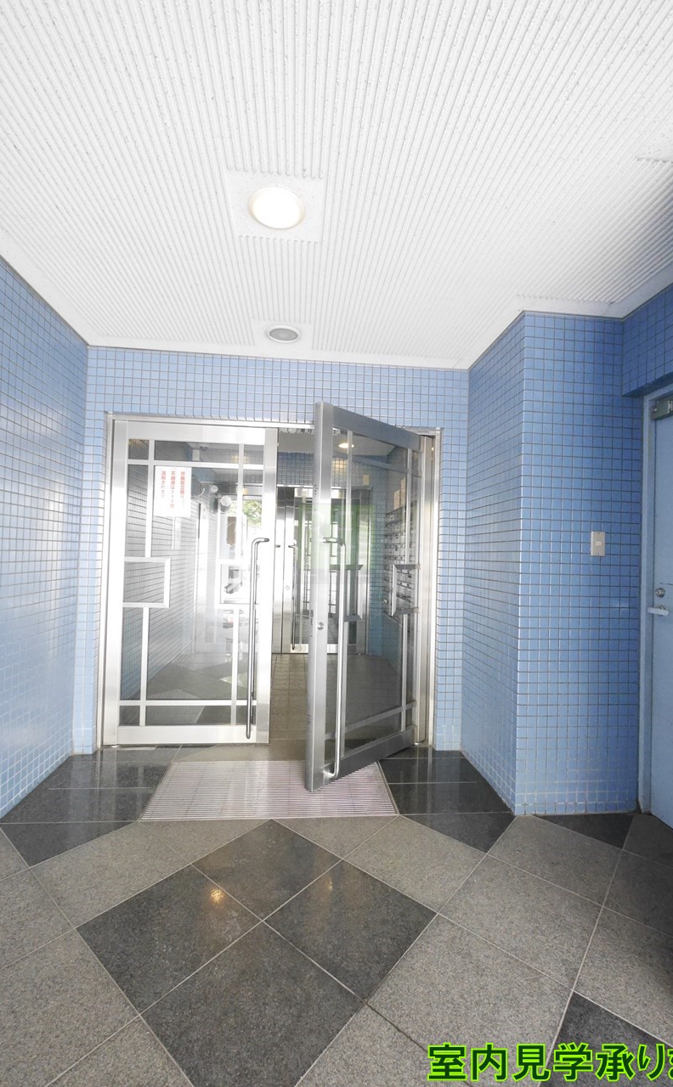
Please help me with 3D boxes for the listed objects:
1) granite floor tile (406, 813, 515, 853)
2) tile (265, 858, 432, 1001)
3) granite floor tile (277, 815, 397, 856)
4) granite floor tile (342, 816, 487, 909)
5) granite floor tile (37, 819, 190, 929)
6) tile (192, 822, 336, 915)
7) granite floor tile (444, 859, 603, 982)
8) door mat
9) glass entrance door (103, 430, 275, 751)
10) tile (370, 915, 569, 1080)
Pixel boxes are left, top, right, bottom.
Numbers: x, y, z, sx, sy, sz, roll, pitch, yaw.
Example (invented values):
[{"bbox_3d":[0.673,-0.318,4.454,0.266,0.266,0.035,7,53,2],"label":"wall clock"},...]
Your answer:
[{"bbox_3d":[0.577,1.244,1.882,0.560,0.020,0.280,2,-2,-5],"label":"granite floor tile"},{"bbox_3d":[0.050,1.212,1.412,0.400,0.020,0.400,0,-3,40],"label":"tile"},{"bbox_3d":[0.012,1.226,1.827,0.560,0.020,0.280,2,-2,-5],"label":"granite floor tile"},{"bbox_3d":[0.307,1.230,1.715,0.400,0.020,0.400,0,-3,40],"label":"granite floor tile"},{"bbox_3d":[-0.822,1.194,1.616,0.400,0.020,0.400,0,-3,40],"label":"granite floor tile"},{"bbox_3d":[-0.257,1.212,1.664,0.400,0.020,0.400,0,-3,40],"label":"tile"},{"bbox_3d":[0.616,1.230,1.463,0.400,0.020,0.400,0,-3,40],"label":"granite floor tile"},{"bbox_3d":[-0.306,1.228,2.218,1.130,0.020,0.550,2,-2,-5],"label":"door mat"},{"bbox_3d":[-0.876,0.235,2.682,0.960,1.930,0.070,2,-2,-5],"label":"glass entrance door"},{"bbox_3d":[0.358,1.212,1.158,0.400,0.020,0.400,0,-3,40],"label":"tile"}]

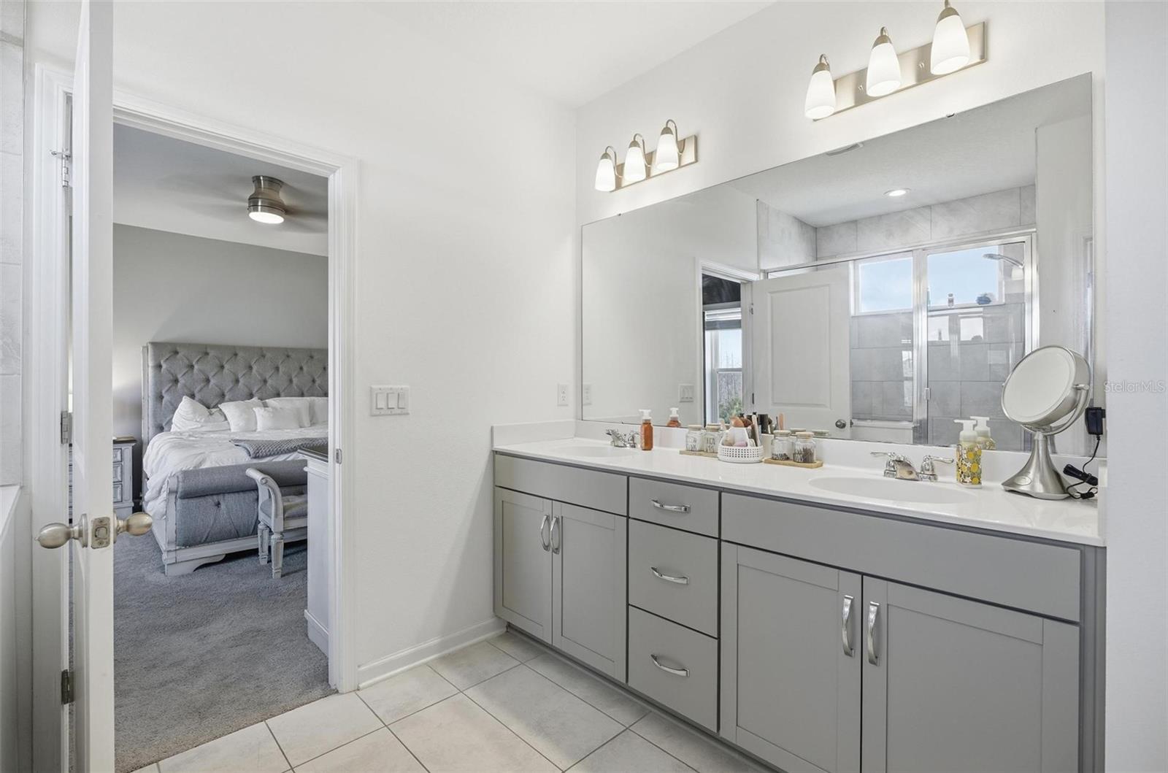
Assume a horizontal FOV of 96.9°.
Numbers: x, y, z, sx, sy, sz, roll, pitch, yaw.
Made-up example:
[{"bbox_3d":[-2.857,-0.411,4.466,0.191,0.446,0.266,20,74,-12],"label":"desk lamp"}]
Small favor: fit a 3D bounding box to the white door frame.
[{"bbox_3d":[-1.277,0.155,1.819,0.896,2.126,0.140,0,0,-45],"label":"white door frame"}]

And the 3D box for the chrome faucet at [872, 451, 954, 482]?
[{"bbox_3d":[1.028,0.257,1.650,0.150,0.082,0.231,0,0,-45],"label":"chrome faucet"}]

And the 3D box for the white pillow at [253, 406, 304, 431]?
[{"bbox_3d":[-3.141,0.332,5.331,0.460,0.290,0.140,0,-20,-43],"label":"white pillow"}]

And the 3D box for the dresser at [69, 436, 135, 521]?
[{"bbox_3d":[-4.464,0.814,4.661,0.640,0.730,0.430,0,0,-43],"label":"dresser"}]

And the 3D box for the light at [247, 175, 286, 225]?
[{"bbox_3d":[-2.442,-1.437,3.994,0.251,0.288,0.251,0,0,-45],"label":"light"}]

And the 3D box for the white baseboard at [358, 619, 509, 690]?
[{"bbox_3d":[-0.648,1.170,2.327,0.016,0.082,0.720,0,0,45],"label":"white baseboard"}]

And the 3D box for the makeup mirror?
[{"bbox_3d":[1.274,0.093,1.440,0.171,0.411,0.251,0,0,0],"label":"makeup mirror"}]

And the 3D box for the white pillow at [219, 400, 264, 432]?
[{"bbox_3d":[-3.457,0.301,5.255,0.411,0.361,0.150,0,-20,-45],"label":"white pillow"}]

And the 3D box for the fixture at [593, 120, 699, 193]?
[{"bbox_3d":[0.278,-1.105,2.486,0.175,0.236,0.527,0,0,-45],"label":"fixture"}]

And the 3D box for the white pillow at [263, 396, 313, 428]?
[{"bbox_3d":[-3.169,0.283,5.536,0.480,0.380,0.190,0,-20,-43],"label":"white pillow"}]

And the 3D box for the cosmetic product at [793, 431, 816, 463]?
[{"bbox_3d":[0.829,0.231,1.940,0.080,0.107,0.080,0,0,-45],"label":"cosmetic product"}]

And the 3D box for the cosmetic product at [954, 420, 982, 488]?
[{"bbox_3d":[1.151,0.200,1.554,0.064,0.197,0.062,0,0,33],"label":"cosmetic product"}]

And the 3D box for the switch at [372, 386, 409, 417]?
[{"bbox_3d":[-0.808,0.060,2.164,0.010,0.121,0.166,0,0,45],"label":"switch"}]

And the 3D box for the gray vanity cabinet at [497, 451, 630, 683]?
[{"bbox_3d":[0.054,0.754,2.438,0.850,0.846,0.555,0,0,45],"label":"gray vanity cabinet"}]

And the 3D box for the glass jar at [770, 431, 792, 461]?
[{"bbox_3d":[0.797,0.238,2.085,0.078,0.113,0.078,0,0,0],"label":"glass jar"}]

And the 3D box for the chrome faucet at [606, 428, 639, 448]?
[{"bbox_3d":[0.160,0.255,2.512,0.210,0.086,0.150,0,0,45],"label":"chrome faucet"}]

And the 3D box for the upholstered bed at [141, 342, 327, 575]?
[{"bbox_3d":[-2.708,0.371,4.833,2.050,1.620,2.520,0,0,-43],"label":"upholstered bed"}]

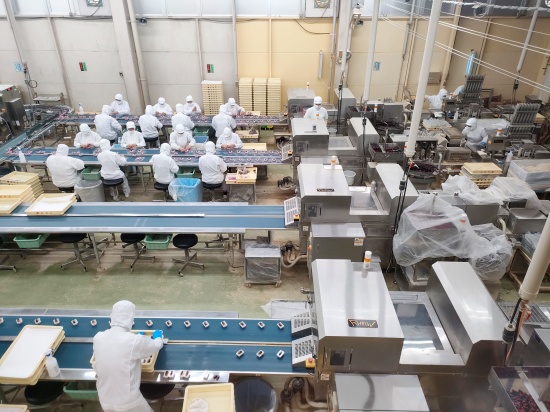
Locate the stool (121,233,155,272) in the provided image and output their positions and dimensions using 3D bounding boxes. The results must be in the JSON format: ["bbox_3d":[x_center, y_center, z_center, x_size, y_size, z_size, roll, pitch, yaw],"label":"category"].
[{"bbox_3d":[-2.060,0.627,6.335,0.450,0.490,0.450,0,30,0],"label":"stool"}]

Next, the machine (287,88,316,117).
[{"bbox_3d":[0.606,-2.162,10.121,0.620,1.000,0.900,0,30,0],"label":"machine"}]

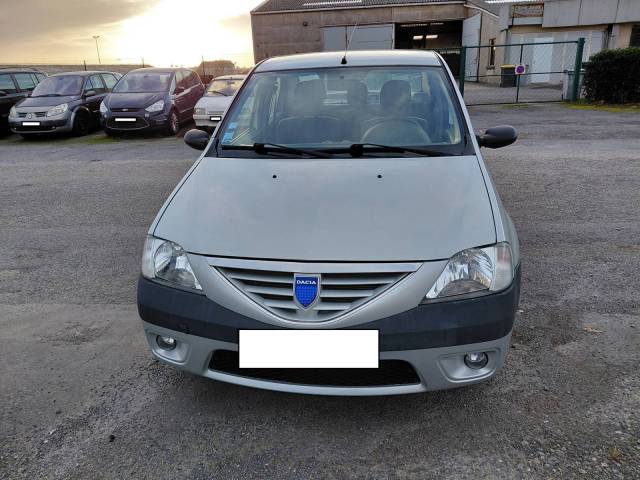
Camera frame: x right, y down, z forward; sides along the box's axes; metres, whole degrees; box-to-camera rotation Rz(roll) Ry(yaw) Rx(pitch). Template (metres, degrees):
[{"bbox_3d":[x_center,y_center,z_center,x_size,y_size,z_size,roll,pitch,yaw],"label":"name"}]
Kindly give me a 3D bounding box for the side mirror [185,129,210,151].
[{"bbox_3d":[-0.767,-0.639,2.951,0.215,0.135,0.140,1,20,8],"label":"side mirror"}]

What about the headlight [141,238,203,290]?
[{"bbox_3d":[-0.627,0.088,1.973,0.380,0.195,0.320,1,20,8],"label":"headlight"}]

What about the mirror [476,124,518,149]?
[{"bbox_3d":[1.035,-0.603,2.697,0.215,0.135,0.140,1,20,8],"label":"mirror"}]

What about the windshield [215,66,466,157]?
[{"bbox_3d":[0.121,-0.811,2.777,1.420,0.160,0.850,1,51,8],"label":"windshield"}]

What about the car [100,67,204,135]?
[{"bbox_3d":[-4.609,-4.005,13.104,1.904,1.658,4.768,-1,20,1],"label":"car"}]

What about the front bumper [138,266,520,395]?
[{"bbox_3d":[-0.022,0.330,1.929,1.700,0.470,0.480,1,20,8],"label":"front bumper"}]

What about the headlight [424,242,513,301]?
[{"bbox_3d":[0.581,0.113,1.802,0.380,0.195,0.320,1,20,8],"label":"headlight"}]

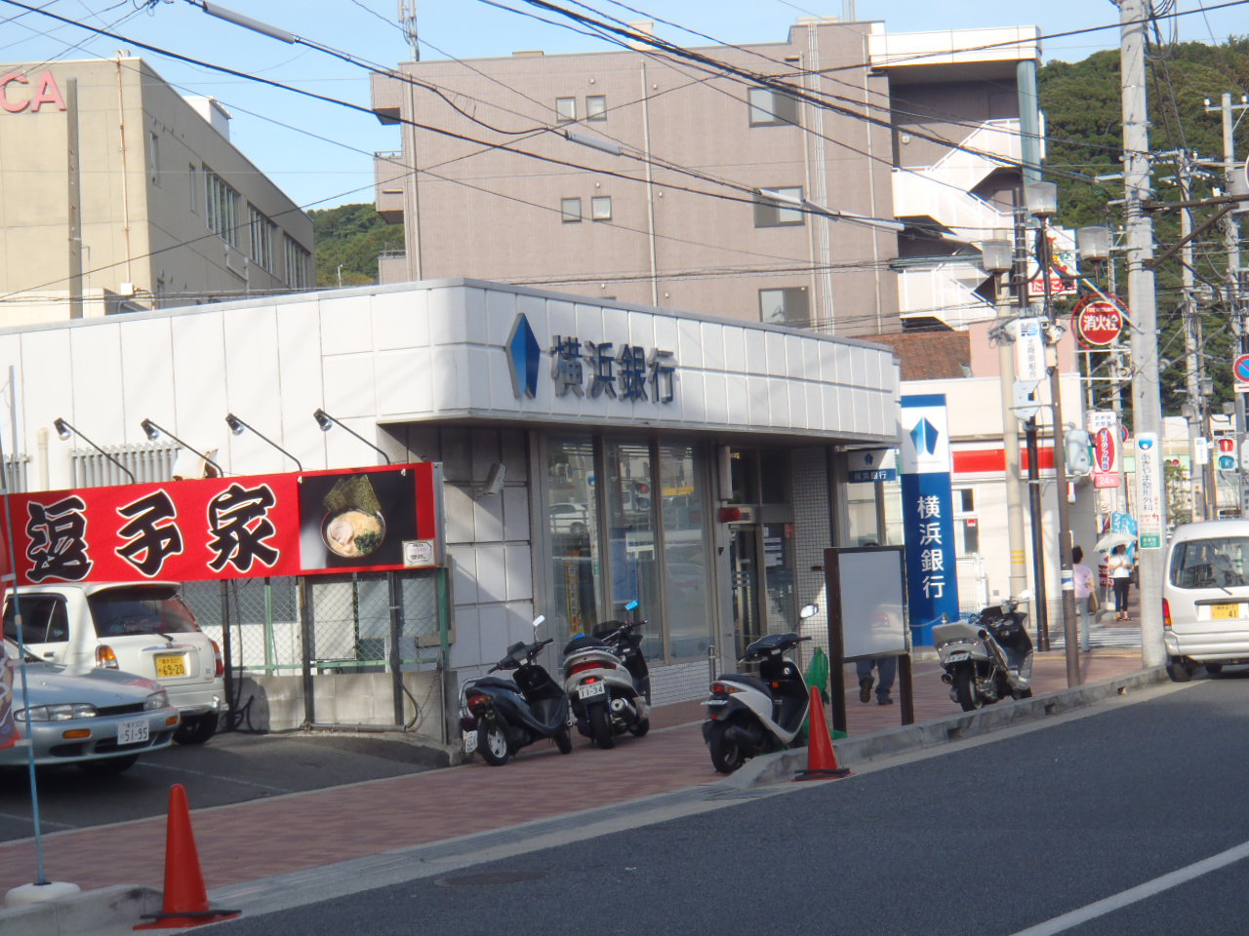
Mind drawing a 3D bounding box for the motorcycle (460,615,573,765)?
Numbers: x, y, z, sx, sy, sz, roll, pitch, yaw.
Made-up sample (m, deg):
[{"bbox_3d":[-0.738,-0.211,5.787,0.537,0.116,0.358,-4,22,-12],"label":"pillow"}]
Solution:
[{"bbox_3d":[-0.908,1.907,20.105,0.630,1.170,1.720,-4,-2,28],"label":"motorcycle"}]

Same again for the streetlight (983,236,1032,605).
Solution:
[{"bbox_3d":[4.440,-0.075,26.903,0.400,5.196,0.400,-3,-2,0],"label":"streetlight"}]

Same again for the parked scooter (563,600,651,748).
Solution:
[{"bbox_3d":[-0.097,1.840,21.047,0.720,1.240,2.000,-3,-2,13],"label":"parked scooter"}]

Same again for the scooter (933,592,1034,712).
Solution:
[{"bbox_3d":[3.587,1.809,23.014,0.680,1.110,2.100,-4,-2,29],"label":"scooter"}]

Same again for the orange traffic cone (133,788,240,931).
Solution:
[{"bbox_3d":[-2.252,1.975,12.013,0.390,0.700,0.390,-4,-2,30],"label":"orange traffic cone"}]

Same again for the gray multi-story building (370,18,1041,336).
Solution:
[{"bbox_3d":[2.817,-4.206,74.965,19.410,16.679,14.000,-3,-2,1],"label":"gray multi-story building"}]

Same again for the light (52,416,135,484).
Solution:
[{"bbox_3d":[-4.856,-0.151,21.564,0.130,0.597,1.112,-4,-2,26],"label":"light"}]

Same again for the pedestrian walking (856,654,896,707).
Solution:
[{"bbox_3d":[2.629,1.609,24.376,0.520,1.690,0.500,-4,-2,26],"label":"pedestrian walking"}]

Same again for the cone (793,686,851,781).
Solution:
[{"bbox_3d":[1.524,2.064,18.313,0.380,0.700,0.380,-4,-2,20],"label":"cone"}]

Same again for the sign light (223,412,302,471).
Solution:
[{"bbox_3d":[-3.169,-0.219,20.727,0.130,0.510,1.136,-4,-2,26],"label":"sign light"}]

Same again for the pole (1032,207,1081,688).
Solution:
[{"bbox_3d":[4.947,-0.298,26.593,0.220,5.555,0.220,-4,-2,27],"label":"pole"}]

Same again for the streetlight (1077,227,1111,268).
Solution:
[{"bbox_3d":[4.968,-2.337,24.800,0.340,0.430,0.340,-3,-2,0],"label":"streetlight"}]

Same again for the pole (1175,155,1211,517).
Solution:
[{"bbox_3d":[14.559,-2.322,60.134,0.420,11.721,0.420,-4,-2,27],"label":"pole"}]

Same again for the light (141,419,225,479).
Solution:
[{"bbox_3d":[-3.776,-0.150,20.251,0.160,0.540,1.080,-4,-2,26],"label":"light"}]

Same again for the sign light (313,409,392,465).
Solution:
[{"bbox_3d":[-2.342,-0.262,20.290,0.130,0.484,1.195,-4,-2,26],"label":"sign light"}]

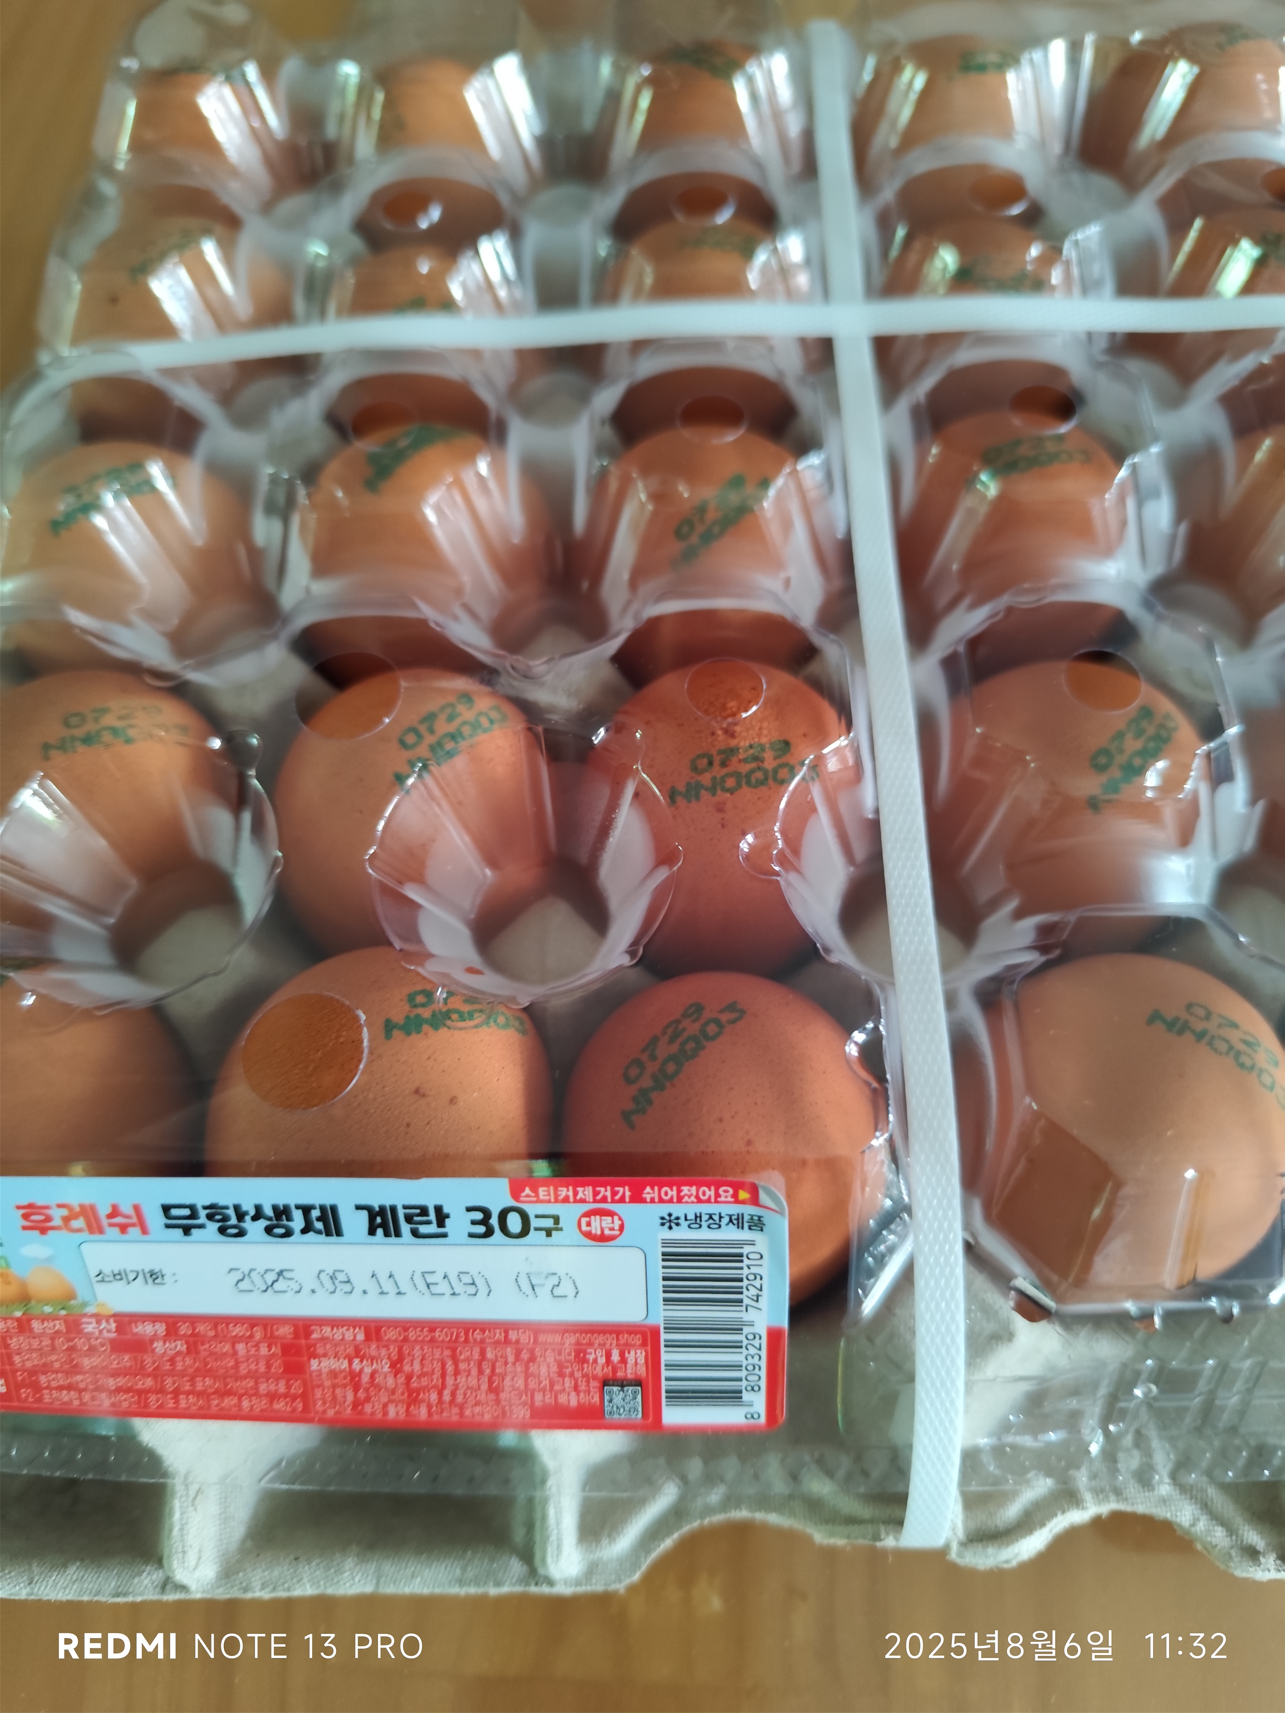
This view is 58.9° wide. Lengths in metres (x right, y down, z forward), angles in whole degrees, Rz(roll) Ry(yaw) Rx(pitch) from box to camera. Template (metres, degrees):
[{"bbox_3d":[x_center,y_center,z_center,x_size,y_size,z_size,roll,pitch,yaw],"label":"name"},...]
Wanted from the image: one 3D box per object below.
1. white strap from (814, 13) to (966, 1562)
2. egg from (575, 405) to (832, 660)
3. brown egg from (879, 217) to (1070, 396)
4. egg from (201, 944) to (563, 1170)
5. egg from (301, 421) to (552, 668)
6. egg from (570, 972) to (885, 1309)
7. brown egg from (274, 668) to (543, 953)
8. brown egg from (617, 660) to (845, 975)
[{"bbox_3d":[0.037,-0.052,0.202,0.008,0.052,0.303,-1,65,1],"label":"white strap"},{"bbox_3d":[0.012,-0.050,0.201,0.044,0.056,0.044,-1,64,2],"label":"egg"},{"bbox_3d":[0.065,-0.099,0.227,0.042,0.054,0.042,-1,65,1],"label":"brown egg"},{"bbox_3d":[-0.037,0.036,0.162,0.044,0.057,0.044,-1,65,1],"label":"egg"},{"bbox_3d":[-0.038,-0.049,0.201,0.044,0.056,0.044,1,63,-2],"label":"egg"},{"bbox_3d":[0.011,0.039,0.161,0.044,0.057,0.044,-1,65,1],"label":"egg"},{"bbox_3d":[-0.037,-0.007,0.185,0.043,0.055,0.043,-1,65,1],"label":"brown egg"},{"bbox_3d":[0.013,-0.005,0.178,0.044,0.056,0.044,-1,61,1],"label":"brown egg"}]

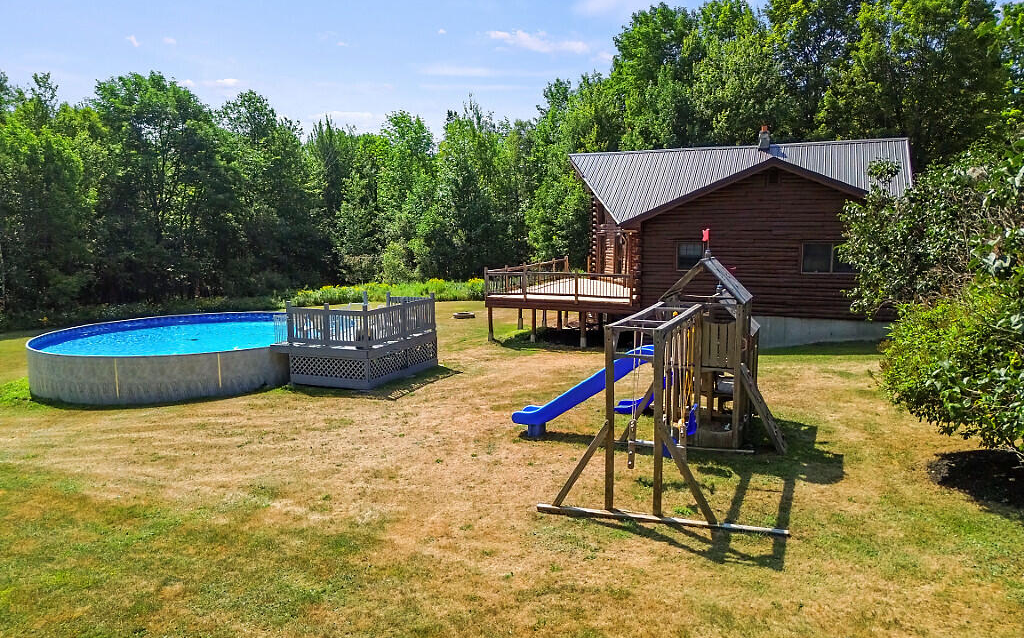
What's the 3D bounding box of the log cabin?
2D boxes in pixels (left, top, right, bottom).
[{"bbox_3d":[7.490,-3.228,27.054,14.300,7.500,11.000,3,8,24],"label":"log cabin"}]

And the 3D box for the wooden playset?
[{"bbox_3d":[3.409,0.593,12.849,3.400,3.600,7.750,3,8,24],"label":"wooden playset"}]

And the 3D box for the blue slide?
[{"bbox_3d":[1.476,1.418,14.253,3.100,2.050,0.580,3,8,24],"label":"blue slide"}]

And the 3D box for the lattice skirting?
[{"bbox_3d":[-4.093,1.160,20.111,2.414,0.900,3.416,3,8,24],"label":"lattice skirting"}]

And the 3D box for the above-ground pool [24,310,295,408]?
[{"bbox_3d":[-9.687,0.952,22.229,8.900,1.180,8.900,-1,8,0],"label":"above-ground pool"}]

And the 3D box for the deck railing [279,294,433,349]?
[{"bbox_3d":[-4.150,-0.019,19.975,2.514,1.184,3.416,3,8,24],"label":"deck railing"}]

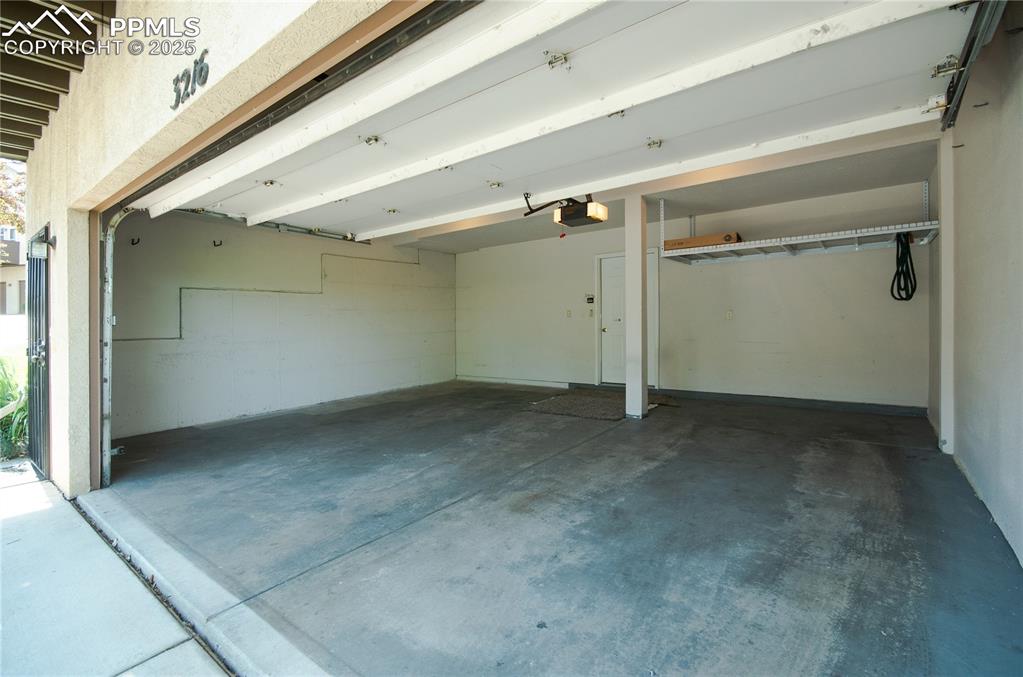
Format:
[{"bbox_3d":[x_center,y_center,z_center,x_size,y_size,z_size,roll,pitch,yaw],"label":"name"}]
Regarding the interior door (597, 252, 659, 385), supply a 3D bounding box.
[{"bbox_3d":[1.834,-0.280,6.682,0.870,2.030,0.050,0,1,36],"label":"interior door"}]

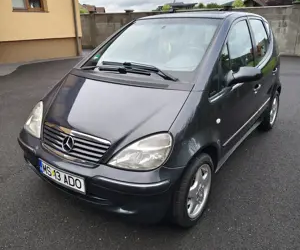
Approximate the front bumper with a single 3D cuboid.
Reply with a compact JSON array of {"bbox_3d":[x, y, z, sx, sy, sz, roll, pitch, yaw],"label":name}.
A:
[{"bbox_3d":[-0.545,0.361,2.171,1.660,0.410,0.400,13,24,33],"label":"front bumper"}]

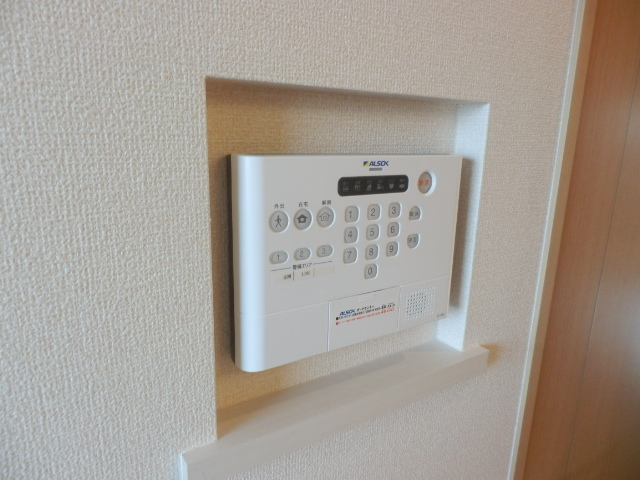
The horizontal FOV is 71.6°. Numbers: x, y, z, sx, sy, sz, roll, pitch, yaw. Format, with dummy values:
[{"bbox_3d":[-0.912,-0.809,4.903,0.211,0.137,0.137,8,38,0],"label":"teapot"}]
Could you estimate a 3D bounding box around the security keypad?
[{"bbox_3d":[0.030,0.009,0.379,0.218,0.160,0.028,-7,16,-32],"label":"security keypad"}]

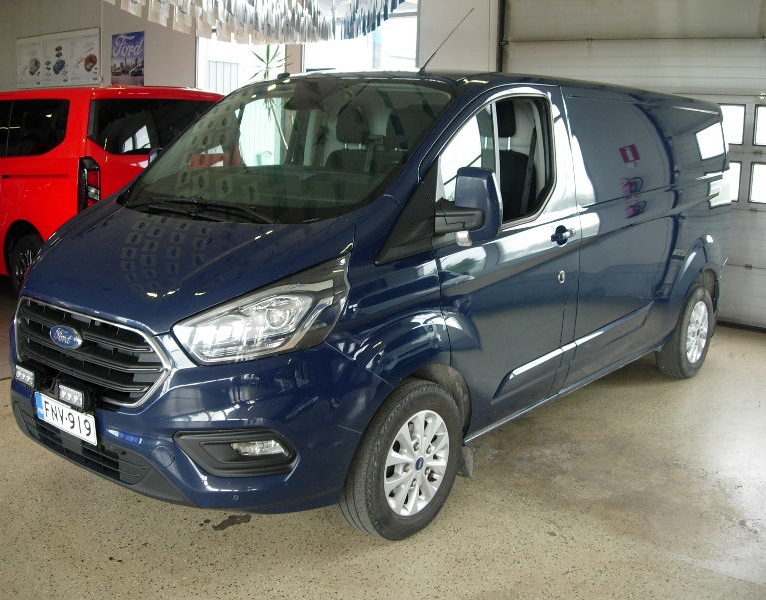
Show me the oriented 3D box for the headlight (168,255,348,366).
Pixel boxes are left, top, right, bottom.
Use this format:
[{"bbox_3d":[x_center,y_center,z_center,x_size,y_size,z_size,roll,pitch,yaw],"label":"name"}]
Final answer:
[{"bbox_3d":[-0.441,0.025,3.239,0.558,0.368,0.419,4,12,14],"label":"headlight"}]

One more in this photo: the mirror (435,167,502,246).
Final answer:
[{"bbox_3d":[0.348,-0.377,3.644,0.250,0.330,0.190,10,15,38],"label":"mirror"}]

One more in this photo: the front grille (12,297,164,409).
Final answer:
[{"bbox_3d":[-1.209,0.190,3.476,1.070,0.340,0.140,10,15,38],"label":"front grille"}]

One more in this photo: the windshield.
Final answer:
[{"bbox_3d":[-0.524,-0.702,4.128,1.550,0.150,1.050,10,53,38],"label":"windshield"}]

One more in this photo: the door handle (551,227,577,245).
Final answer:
[{"bbox_3d":[0.907,-0.321,4.411,0.065,0.095,0.220,10,15,38],"label":"door handle"}]

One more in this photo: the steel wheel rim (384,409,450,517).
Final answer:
[{"bbox_3d":[0.089,0.683,3.798,0.170,0.445,0.445,10,15,38],"label":"steel wheel rim"}]

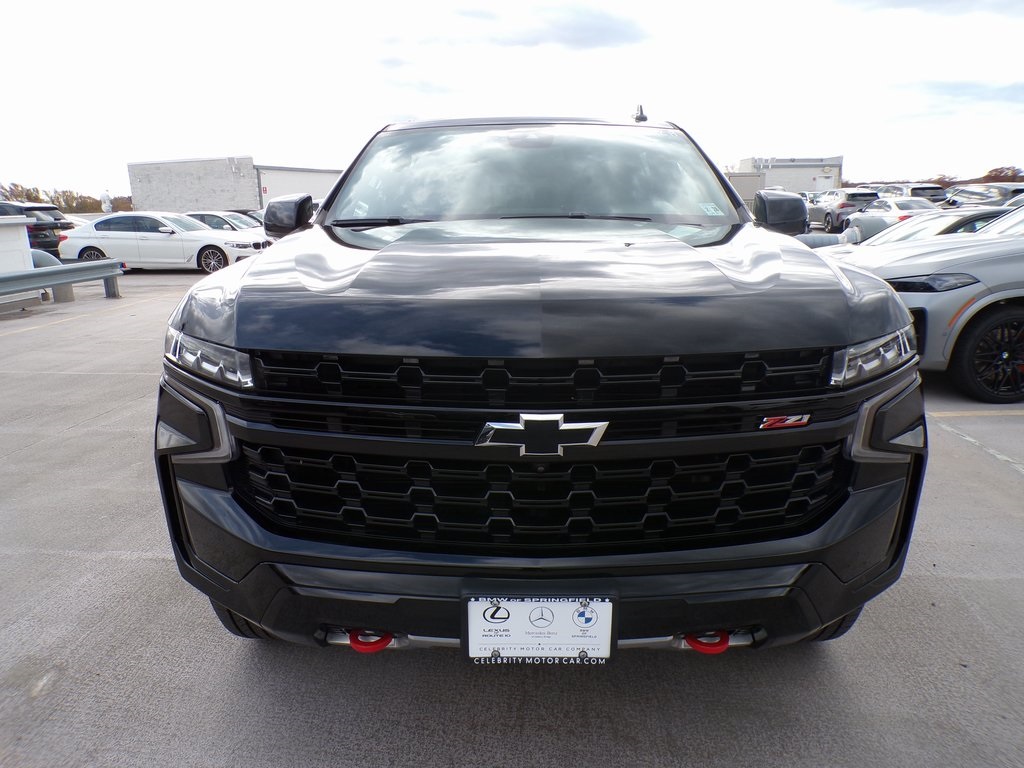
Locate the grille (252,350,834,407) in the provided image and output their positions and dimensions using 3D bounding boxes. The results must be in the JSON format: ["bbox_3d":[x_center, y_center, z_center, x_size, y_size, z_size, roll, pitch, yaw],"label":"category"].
[{"bbox_3d":[0.060,-0.022,1.454,1.215,0.100,0.150,0,14,1],"label":"grille"}]

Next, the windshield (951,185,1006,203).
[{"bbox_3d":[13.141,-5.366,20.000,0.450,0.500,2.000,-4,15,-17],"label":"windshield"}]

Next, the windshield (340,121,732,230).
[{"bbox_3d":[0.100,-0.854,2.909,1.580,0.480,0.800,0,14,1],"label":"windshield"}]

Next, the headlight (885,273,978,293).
[{"bbox_3d":[3.197,-0.783,5.450,0.500,0.150,0.420,-1,14,-6],"label":"headlight"}]

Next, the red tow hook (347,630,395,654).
[{"bbox_3d":[-0.308,0.567,1.557,0.098,0.032,0.080,0,14,1],"label":"red tow hook"}]

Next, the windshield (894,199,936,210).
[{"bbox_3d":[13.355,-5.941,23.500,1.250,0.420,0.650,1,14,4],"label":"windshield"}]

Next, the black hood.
[{"bbox_3d":[0.076,-0.323,2.033,1.740,0.250,1.380,0,14,1],"label":"black hood"}]

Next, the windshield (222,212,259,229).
[{"bbox_3d":[-7.620,-4.606,20.000,0.750,0.460,1.400,1,14,6],"label":"windshield"}]

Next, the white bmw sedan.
[{"bbox_3d":[-8.400,-3.500,17.475,4.940,1.480,1.870,1,14,5],"label":"white bmw sedan"}]

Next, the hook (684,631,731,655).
[{"bbox_3d":[0.429,0.567,1.557,0.098,0.032,0.080,0,14,1],"label":"hook"}]

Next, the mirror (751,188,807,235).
[{"bbox_3d":[1.153,-0.735,3.050,0.235,0.200,0.170,0,14,1],"label":"mirror"}]

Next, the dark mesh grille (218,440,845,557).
[{"bbox_3d":[0.059,0.240,1.479,1.300,0.215,0.160,0,14,1],"label":"dark mesh grille"}]

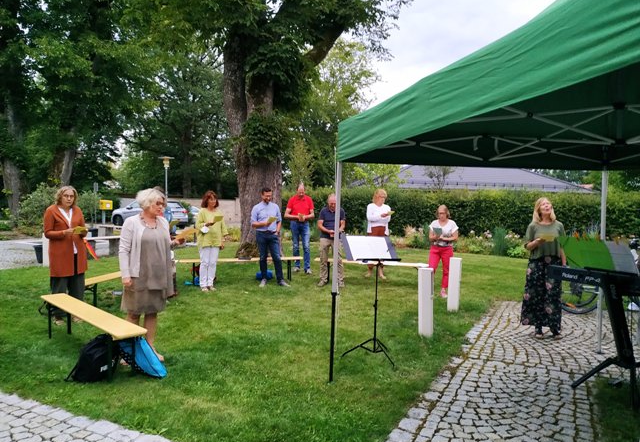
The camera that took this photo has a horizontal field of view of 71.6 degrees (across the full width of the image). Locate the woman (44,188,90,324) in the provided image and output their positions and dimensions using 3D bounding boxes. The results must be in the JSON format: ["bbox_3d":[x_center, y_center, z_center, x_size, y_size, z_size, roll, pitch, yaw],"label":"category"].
[{"bbox_3d":[-3.139,0.418,5.459,0.510,1.670,0.400,-2,4,-43],"label":"woman"}]

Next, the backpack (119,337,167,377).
[{"bbox_3d":[-1.610,1.225,4.030,0.420,0.350,0.250,2,3,30],"label":"backpack"}]

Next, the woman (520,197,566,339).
[{"bbox_3d":[2.651,0.551,5.239,0.510,1.660,0.400,1,3,16],"label":"woman"}]

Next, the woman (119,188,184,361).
[{"bbox_3d":[-1.647,0.534,4.309,0.470,1.660,0.510,3,4,42],"label":"woman"}]

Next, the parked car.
[{"bbox_3d":[-9.126,-0.533,23.658,4.250,1.450,1.780,3,4,30],"label":"parked car"}]

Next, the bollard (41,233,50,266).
[{"bbox_3d":[-6.203,0.663,10.081,0.170,0.770,0.170,2,3,27],"label":"bollard"}]

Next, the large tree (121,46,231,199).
[{"bbox_3d":[-9.999,-6.188,31.660,8.000,11.800,7.600,1,3,0],"label":"large tree"}]

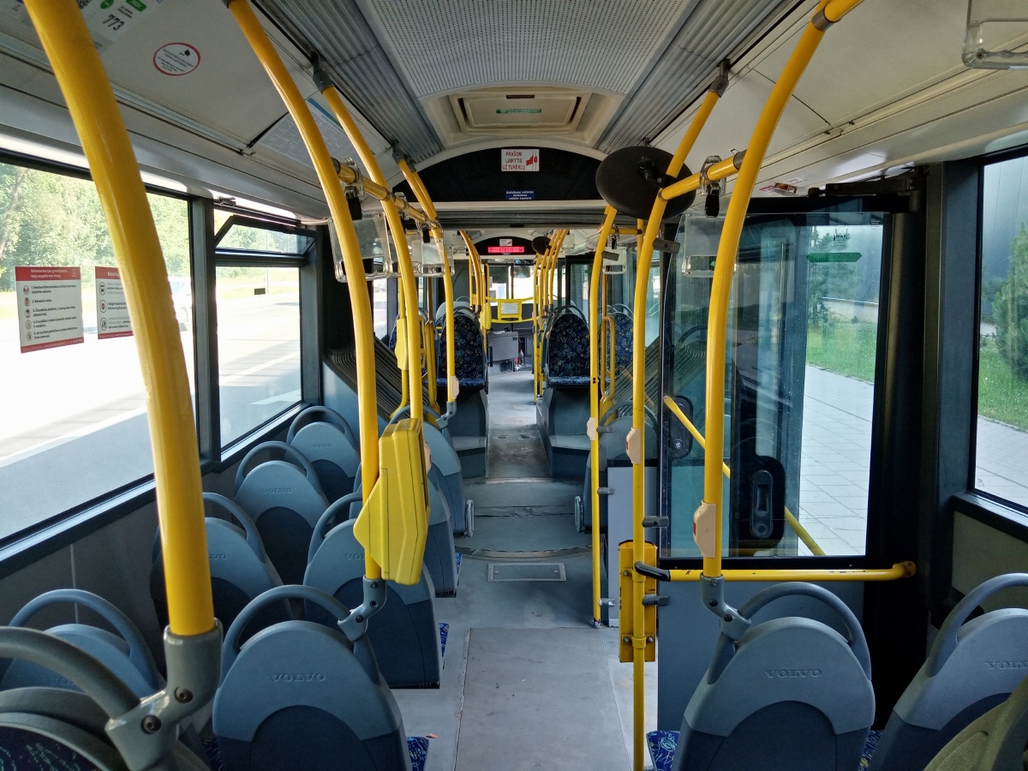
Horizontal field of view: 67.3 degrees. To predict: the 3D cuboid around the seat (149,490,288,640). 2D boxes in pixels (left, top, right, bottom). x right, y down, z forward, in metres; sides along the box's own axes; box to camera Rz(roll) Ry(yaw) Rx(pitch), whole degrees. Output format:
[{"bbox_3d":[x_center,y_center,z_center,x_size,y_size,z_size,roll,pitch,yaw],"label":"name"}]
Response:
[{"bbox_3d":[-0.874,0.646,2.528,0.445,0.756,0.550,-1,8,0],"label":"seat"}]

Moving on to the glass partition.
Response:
[{"bbox_3d":[0.815,0.015,2.455,0.680,1.120,0.020,-1,8,0],"label":"glass partition"}]

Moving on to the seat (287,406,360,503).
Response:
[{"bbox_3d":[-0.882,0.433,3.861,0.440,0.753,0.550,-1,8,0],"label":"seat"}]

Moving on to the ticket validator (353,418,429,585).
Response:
[{"bbox_3d":[-0.243,0.231,1.540,0.140,0.315,0.120,-1,8,0],"label":"ticket validator"}]

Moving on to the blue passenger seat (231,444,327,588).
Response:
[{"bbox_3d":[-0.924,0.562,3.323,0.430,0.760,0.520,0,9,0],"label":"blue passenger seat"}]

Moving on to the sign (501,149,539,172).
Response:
[{"bbox_3d":[0.033,-1.185,4.071,0.200,0.116,0.010,-1,8,0],"label":"sign"}]

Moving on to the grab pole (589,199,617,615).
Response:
[{"bbox_3d":[0.502,0.035,3.722,0.290,2.358,0.040,-1,8,0],"label":"grab pole"}]

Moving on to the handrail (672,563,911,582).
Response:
[{"bbox_3d":[0.893,0.608,2.516,0.840,0.045,0.090,-1,8,0],"label":"handrail"}]

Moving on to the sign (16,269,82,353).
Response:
[{"bbox_3d":[-1.251,-0.211,2.093,0.010,0.217,0.292,2,9,0],"label":"sign"}]

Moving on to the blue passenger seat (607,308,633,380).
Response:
[{"bbox_3d":[0.965,-0.352,6.857,0.440,0.730,0.580,-1,8,0],"label":"blue passenger seat"}]

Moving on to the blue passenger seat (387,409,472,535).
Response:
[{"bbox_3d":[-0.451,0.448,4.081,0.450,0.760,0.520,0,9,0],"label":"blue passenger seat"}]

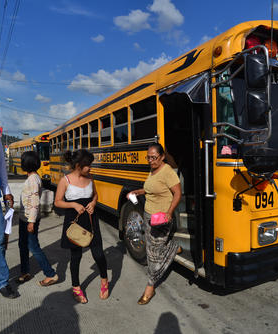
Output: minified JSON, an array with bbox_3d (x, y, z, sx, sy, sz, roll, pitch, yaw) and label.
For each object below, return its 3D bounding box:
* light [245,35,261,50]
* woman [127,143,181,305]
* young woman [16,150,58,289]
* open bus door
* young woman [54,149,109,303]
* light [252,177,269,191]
[{"bbox_3d":[1.063,-1.147,2.580,0.170,0.170,0.090,-2,2,-26],"label":"light"},{"bbox_3d":[0.165,0.535,2.720,0.520,1.540,0.580,0,2,43],"label":"woman"},{"bbox_3d":[-1.096,0.551,3.000,0.460,1.460,0.400,-1,2,-15],"label":"young woman"},{"bbox_3d":[0.458,0.083,3.022,0.240,1.980,0.900,-2,2,-26],"label":"open bus door"},{"bbox_3d":[-0.559,0.568,2.700,0.500,1.480,0.390,-1,2,-25],"label":"young woman"},{"bbox_3d":[1.119,0.151,2.550,0.150,0.140,0.090,-2,2,-26],"label":"light"}]

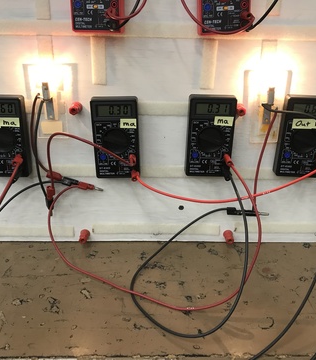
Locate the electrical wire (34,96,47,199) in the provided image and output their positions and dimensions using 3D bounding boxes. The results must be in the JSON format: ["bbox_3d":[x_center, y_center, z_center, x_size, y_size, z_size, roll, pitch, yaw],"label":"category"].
[{"bbox_3d":[-0.180,-0.044,0.612,0.026,0.169,0.020,0,25,0],"label":"electrical wire"}]

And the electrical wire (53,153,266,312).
[{"bbox_3d":[-0.006,0.071,0.586,0.360,0.189,0.154,0,25,0],"label":"electrical wire"}]

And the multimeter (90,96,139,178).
[{"bbox_3d":[-0.065,-0.066,0.618,0.070,0.126,0.026,-1,25,1],"label":"multimeter"}]

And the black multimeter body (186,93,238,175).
[{"bbox_3d":[0.083,-0.069,0.616,0.070,0.126,0.026,1,25,0],"label":"black multimeter body"}]

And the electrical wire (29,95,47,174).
[{"bbox_3d":[-0.188,-0.070,0.599,0.024,0.130,0.020,0,25,0],"label":"electrical wire"}]

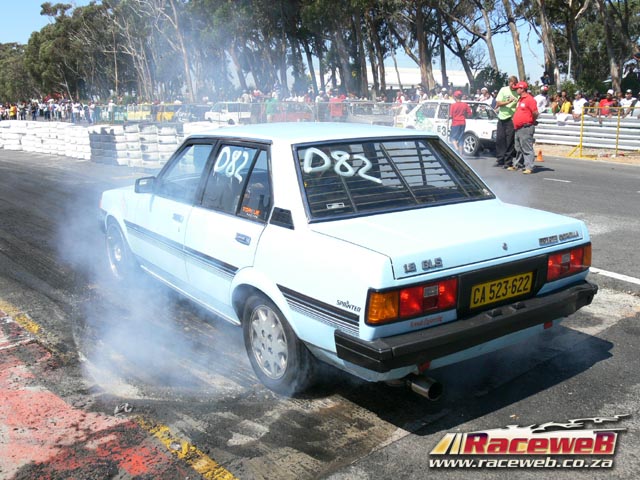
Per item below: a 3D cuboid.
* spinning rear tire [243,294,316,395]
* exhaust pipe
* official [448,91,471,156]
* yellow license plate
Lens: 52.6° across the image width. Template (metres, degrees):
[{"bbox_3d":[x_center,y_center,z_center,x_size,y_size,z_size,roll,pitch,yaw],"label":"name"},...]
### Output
[{"bbox_3d":[-0.199,0.529,3.482,0.190,0.575,0.575,-9,15,-35],"label":"spinning rear tire"},{"bbox_3d":[0.474,0.664,2.941,0.085,0.085,0.165,-9,15,-35],"label":"exhaust pipe"},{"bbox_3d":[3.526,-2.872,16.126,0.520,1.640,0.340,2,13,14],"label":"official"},{"bbox_3d":[0.865,0.238,3.055,0.440,0.117,0.020,-9,17,-35],"label":"yellow license plate"}]

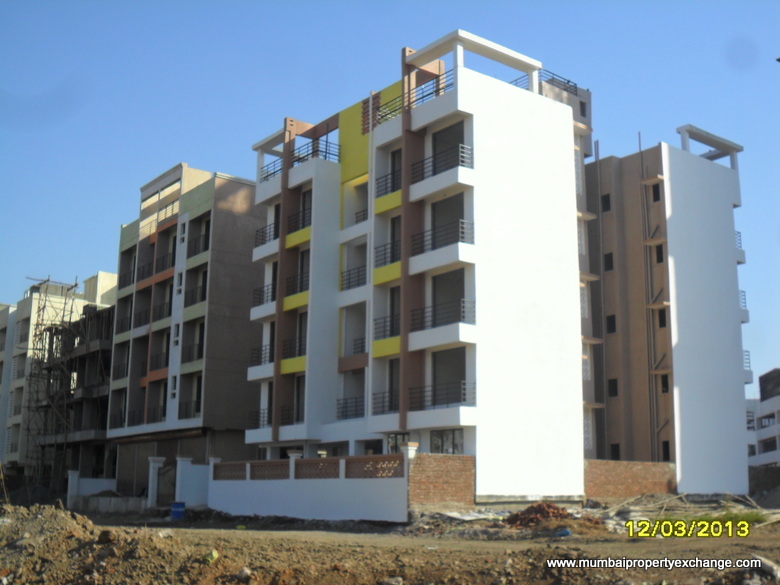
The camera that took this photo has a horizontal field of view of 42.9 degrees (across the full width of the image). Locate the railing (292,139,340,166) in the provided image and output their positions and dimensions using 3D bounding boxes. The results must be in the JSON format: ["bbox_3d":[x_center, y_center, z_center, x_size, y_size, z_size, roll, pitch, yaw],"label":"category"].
[{"bbox_3d":[-3.394,-6.140,45.386,1.339,0.873,2.231,9,-15,-36],"label":"railing"}]

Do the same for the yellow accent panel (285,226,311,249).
[{"bbox_3d":[-4.025,-2.423,44.398,0.145,0.611,2.095,9,-15,-36],"label":"yellow accent panel"}]

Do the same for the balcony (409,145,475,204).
[{"bbox_3d":[1.990,-4.487,38.219,0.787,1.514,2.970,9,-15,-35],"label":"balcony"}]

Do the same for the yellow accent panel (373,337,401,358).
[{"bbox_3d":[-0.062,2.114,38.003,0.145,0.669,1.824,9,-15,-36],"label":"yellow accent panel"}]

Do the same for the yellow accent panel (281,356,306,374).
[{"bbox_3d":[-4.122,3.179,43.278,0.145,0.611,2.115,9,-15,-36],"label":"yellow accent panel"}]

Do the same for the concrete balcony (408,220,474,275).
[{"bbox_3d":[1.973,-1.614,37.596,0.787,1.554,3.009,9,-15,-35],"label":"concrete balcony"}]

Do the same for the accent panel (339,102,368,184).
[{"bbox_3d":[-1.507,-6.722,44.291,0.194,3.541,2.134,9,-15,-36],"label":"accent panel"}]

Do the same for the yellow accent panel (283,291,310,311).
[{"bbox_3d":[-4.062,0.394,43.819,0.145,0.601,2.124,9,-15,-36],"label":"yellow accent panel"}]

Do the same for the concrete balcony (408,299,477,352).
[{"bbox_3d":[1.944,1.297,36.982,0.787,1.544,3.009,9,-15,-35],"label":"concrete balcony"}]

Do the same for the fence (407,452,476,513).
[{"bbox_3d":[1.711,6.334,33.160,2.929,1.804,0.194,9,-15,-36],"label":"fence"}]

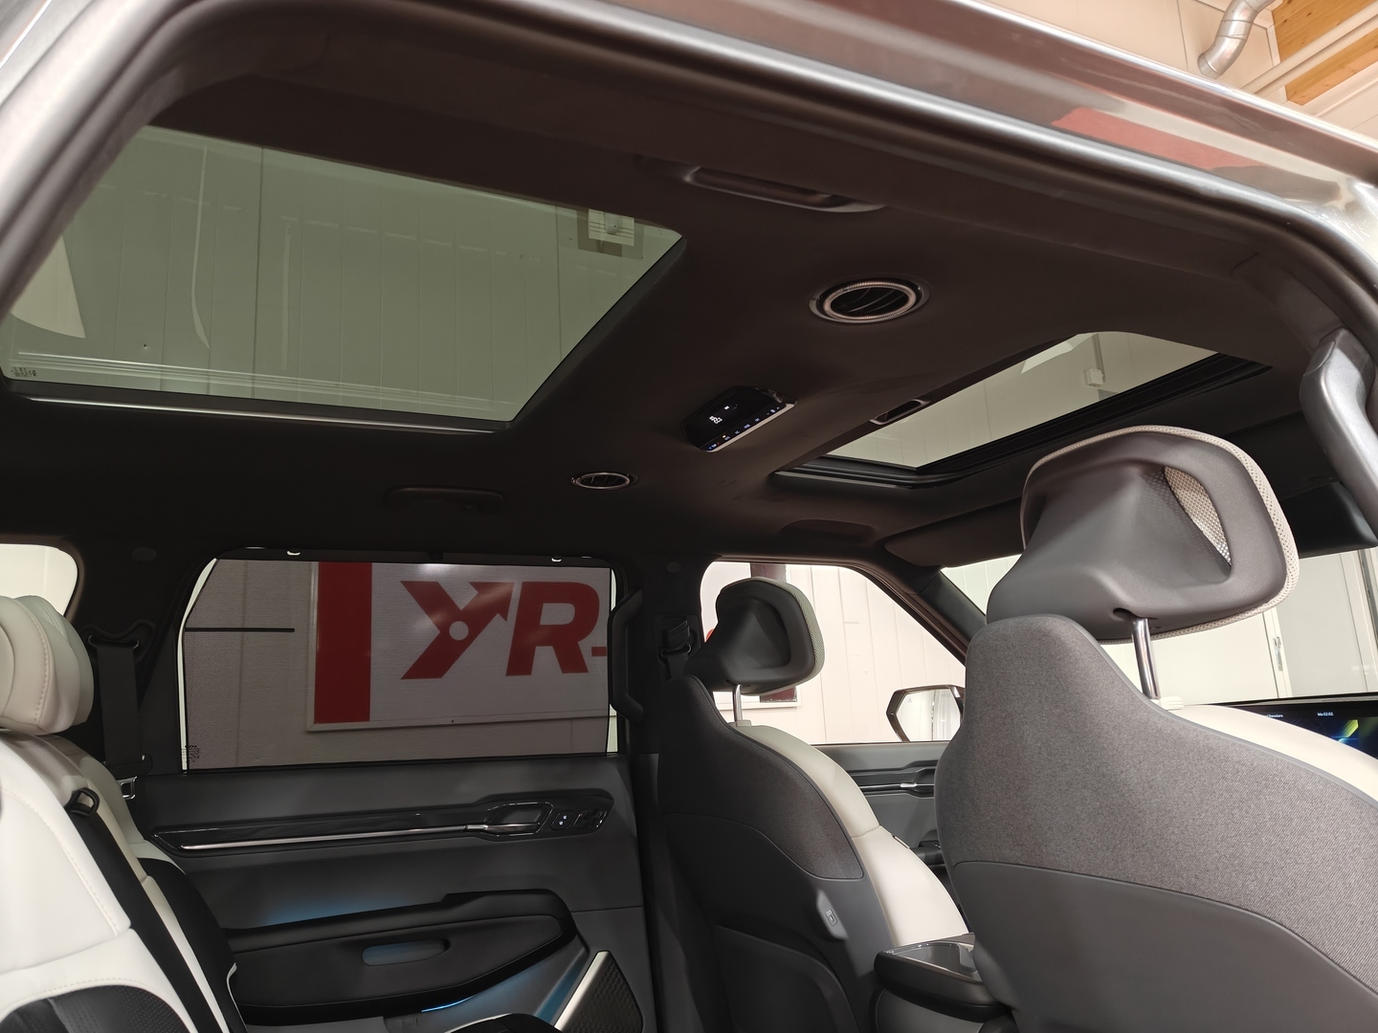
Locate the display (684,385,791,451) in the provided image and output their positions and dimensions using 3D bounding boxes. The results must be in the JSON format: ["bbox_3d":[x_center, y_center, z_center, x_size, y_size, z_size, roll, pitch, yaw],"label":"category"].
[{"bbox_3d":[0.056,-0.133,1.214,0.068,0.023,0.200,31,-24,-16],"label":"display"}]

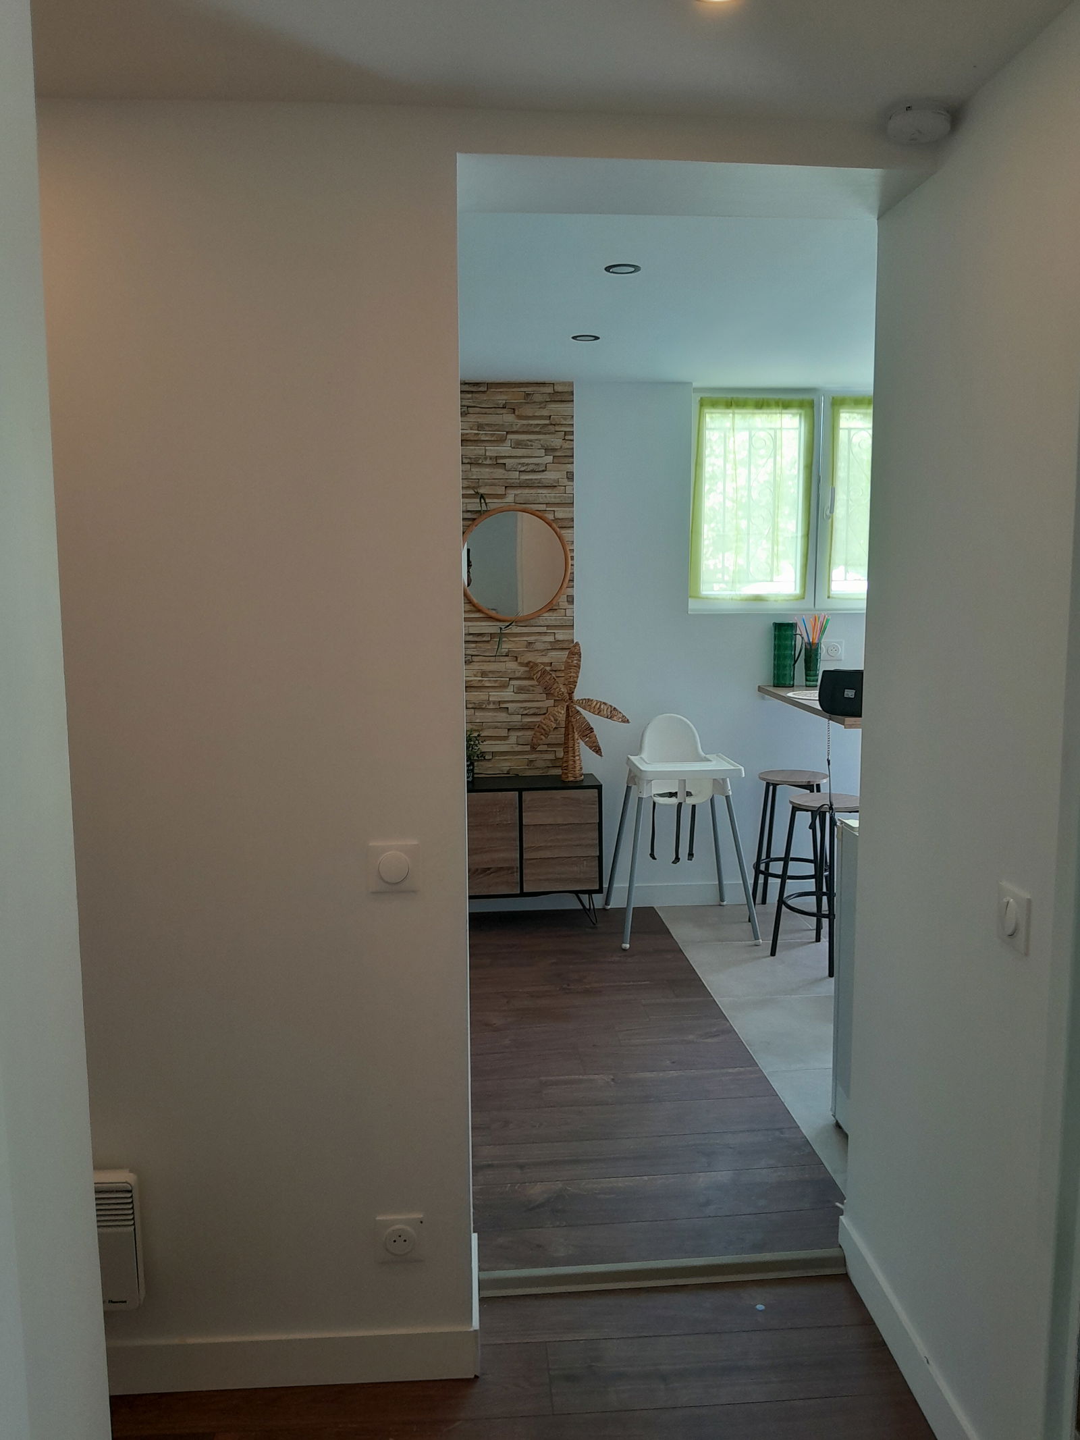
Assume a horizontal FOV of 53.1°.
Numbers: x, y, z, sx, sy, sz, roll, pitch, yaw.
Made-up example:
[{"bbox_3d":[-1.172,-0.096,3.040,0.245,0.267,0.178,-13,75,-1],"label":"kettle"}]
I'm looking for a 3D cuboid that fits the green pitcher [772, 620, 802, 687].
[{"bbox_3d":[1.100,-0.289,4.793,0.139,0.284,0.100,-1,7,-11],"label":"green pitcher"}]

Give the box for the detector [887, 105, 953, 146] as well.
[{"bbox_3d":[0.603,-0.957,1.718,0.105,0.036,0.105,-1,7,-5],"label":"detector"}]

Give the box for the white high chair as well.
[{"bbox_3d":[0.594,0.436,4.613,0.565,0.904,0.600,-1,7,-5],"label":"white high chair"}]

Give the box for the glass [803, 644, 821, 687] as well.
[{"bbox_3d":[1.214,-0.244,4.808,0.076,0.197,0.076,-1,7,-5],"label":"glass"}]

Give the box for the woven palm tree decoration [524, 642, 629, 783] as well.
[{"bbox_3d":[0.163,-0.038,4.636,0.452,0.590,0.250,-1,7,-5],"label":"woven palm tree decoration"}]

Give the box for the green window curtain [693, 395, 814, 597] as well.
[{"bbox_3d":[0.952,-0.986,4.870,0.595,0.930,0.060,-1,7,-5],"label":"green window curtain"}]

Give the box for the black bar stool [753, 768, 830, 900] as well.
[{"bbox_3d":[1.112,0.554,4.748,0.345,0.634,0.345,2,7,19],"label":"black bar stool"}]

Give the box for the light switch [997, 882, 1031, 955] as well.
[{"bbox_3d":[0.687,0.287,1.567,0.012,0.083,0.083,-1,7,-5],"label":"light switch"}]

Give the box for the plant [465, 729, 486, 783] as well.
[{"bbox_3d":[-0.327,0.155,4.660,0.180,0.230,0.170,-1,7,-5],"label":"plant"}]

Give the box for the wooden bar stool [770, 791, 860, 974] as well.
[{"bbox_3d":[1.116,0.620,4.196,0.345,0.634,0.345,0,7,0],"label":"wooden bar stool"}]

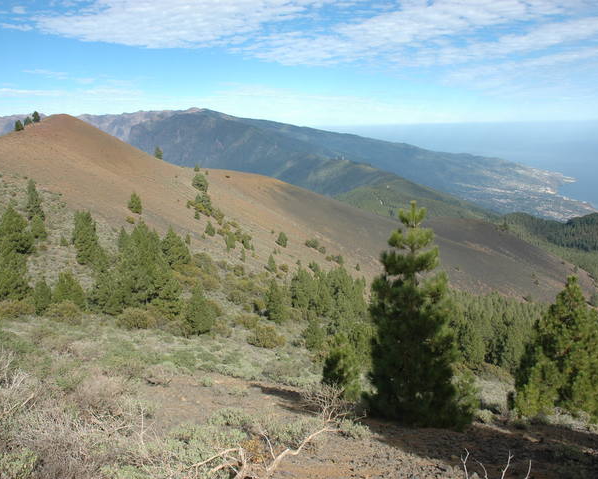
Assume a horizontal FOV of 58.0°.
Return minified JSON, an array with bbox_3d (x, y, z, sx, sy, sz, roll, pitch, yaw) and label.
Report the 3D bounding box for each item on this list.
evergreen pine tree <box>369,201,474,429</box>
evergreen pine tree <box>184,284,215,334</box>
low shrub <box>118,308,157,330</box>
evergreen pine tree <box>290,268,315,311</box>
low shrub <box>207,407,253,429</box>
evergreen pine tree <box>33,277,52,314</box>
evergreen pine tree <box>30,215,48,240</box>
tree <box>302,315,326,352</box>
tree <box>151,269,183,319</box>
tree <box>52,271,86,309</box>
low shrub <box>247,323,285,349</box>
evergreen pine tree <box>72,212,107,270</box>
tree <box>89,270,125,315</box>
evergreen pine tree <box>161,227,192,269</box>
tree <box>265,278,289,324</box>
[{"bbox_3d":[2.395,1.394,10.500,2.013,4.341,2.013,-1,13,0],"label":"evergreen pine tree"},{"bbox_3d":[-9.004,6.098,48.000,2.642,4.363,2.642,-1,13,0],"label":"evergreen pine tree"},{"bbox_3d":[-14.349,7.000,48.000,3.420,1.339,3.420,-1,13,0],"label":"low shrub"},{"bbox_3d":[0.365,5.431,60.000,2.906,4.565,2.906,-1,13,0],"label":"evergreen pine tree"},{"bbox_3d":[-0.838,2.177,6.600,0.563,0.250,0.500,-3,13,-8],"label":"low shrub"},{"bbox_3d":[-27.220,5.841,57.000,1.737,4.018,1.737,-1,13,0],"label":"evergreen pine tree"},{"bbox_3d":[-40.674,-1.942,84.000,2.550,3.949,2.550,-1,13,0],"label":"evergreen pine tree"},{"bbox_3d":[1.116,7.212,42.000,1.875,2.896,1.875,-1,13,0],"label":"tree"},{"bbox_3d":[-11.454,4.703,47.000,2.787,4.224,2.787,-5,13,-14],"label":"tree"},{"bbox_3d":[-24.872,5.218,58.000,3.393,3.897,3.393,-1,13,0],"label":"tree"},{"bbox_3d":[-2.229,6.583,37.000,2.606,1.650,2.400,-2,13,-4],"label":"low shrub"},{"bbox_3d":[-28.919,-0.142,74.000,4.653,7.755,4.653,-1,13,0],"label":"evergreen pine tree"},{"bbox_3d":[-17.035,4.715,48.000,3.202,3.797,3.202,-6,14,-20],"label":"tree"},{"bbox_3d":[-13.167,0.860,58.000,3.225,4.379,3.225,-4,13,-13],"label":"evergreen pine tree"},{"bbox_3d":[-1.793,5.087,45.000,2.001,3.559,2.001,-2,13,-2],"label":"tree"}]

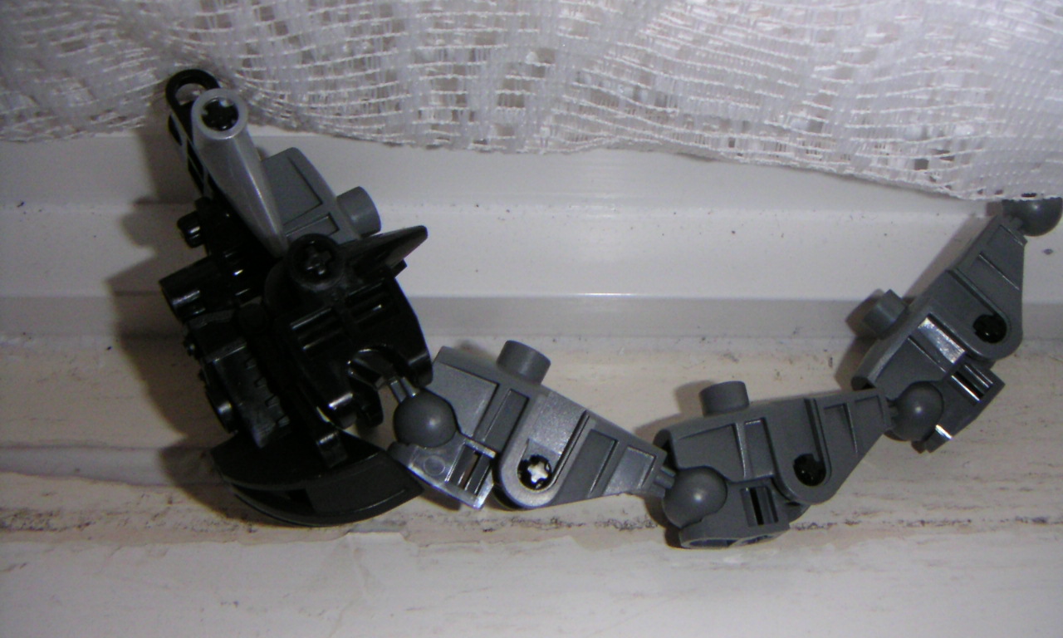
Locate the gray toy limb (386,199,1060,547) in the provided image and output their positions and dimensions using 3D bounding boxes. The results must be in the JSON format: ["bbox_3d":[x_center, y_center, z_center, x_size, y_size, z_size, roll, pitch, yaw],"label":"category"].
[{"bbox_3d":[0.041,0.013,0.194,0.131,0.019,0.049,-14,72,-12],"label":"gray toy limb"}]

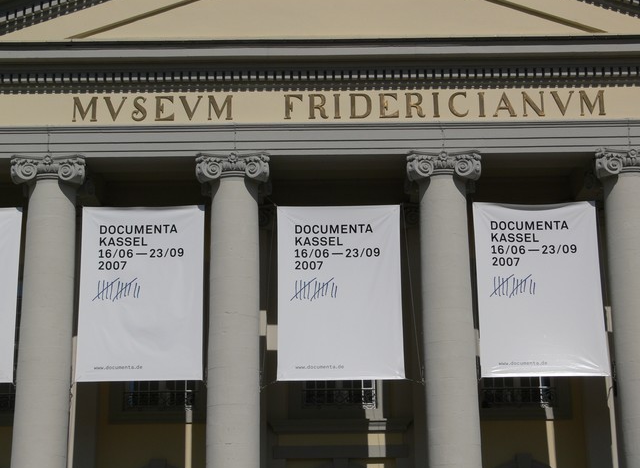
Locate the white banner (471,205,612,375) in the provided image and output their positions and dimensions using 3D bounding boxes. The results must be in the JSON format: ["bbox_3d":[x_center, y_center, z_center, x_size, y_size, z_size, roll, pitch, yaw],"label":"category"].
[{"bbox_3d":[4.754,1.161,26.705,2.700,3.870,0.080,-1,-16,0],"label":"white banner"}]

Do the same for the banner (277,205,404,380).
[{"bbox_3d":[0.441,1.235,26.726,2.700,3.870,0.080,-1,-16,0],"label":"banner"}]

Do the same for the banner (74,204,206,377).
[{"bbox_3d":[-3.839,1.255,26.713,2.700,3.870,0.080,-1,-16,0],"label":"banner"}]

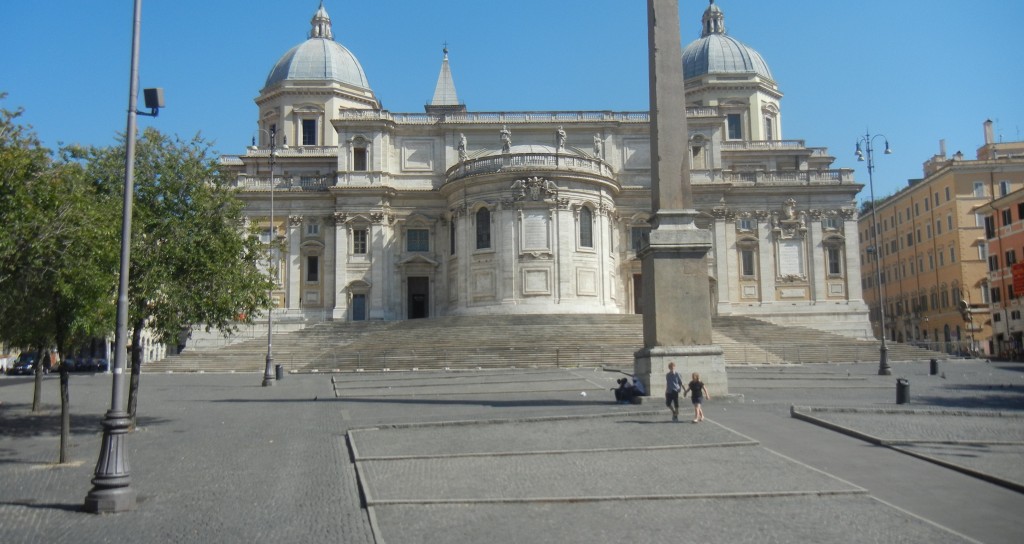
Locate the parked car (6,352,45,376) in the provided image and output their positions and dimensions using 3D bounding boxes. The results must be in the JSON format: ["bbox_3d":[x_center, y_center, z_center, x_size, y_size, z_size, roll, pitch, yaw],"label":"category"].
[{"bbox_3d":[-35.822,6.903,66.000,1.780,1.653,4.200,1,-7,-12],"label":"parked car"}]

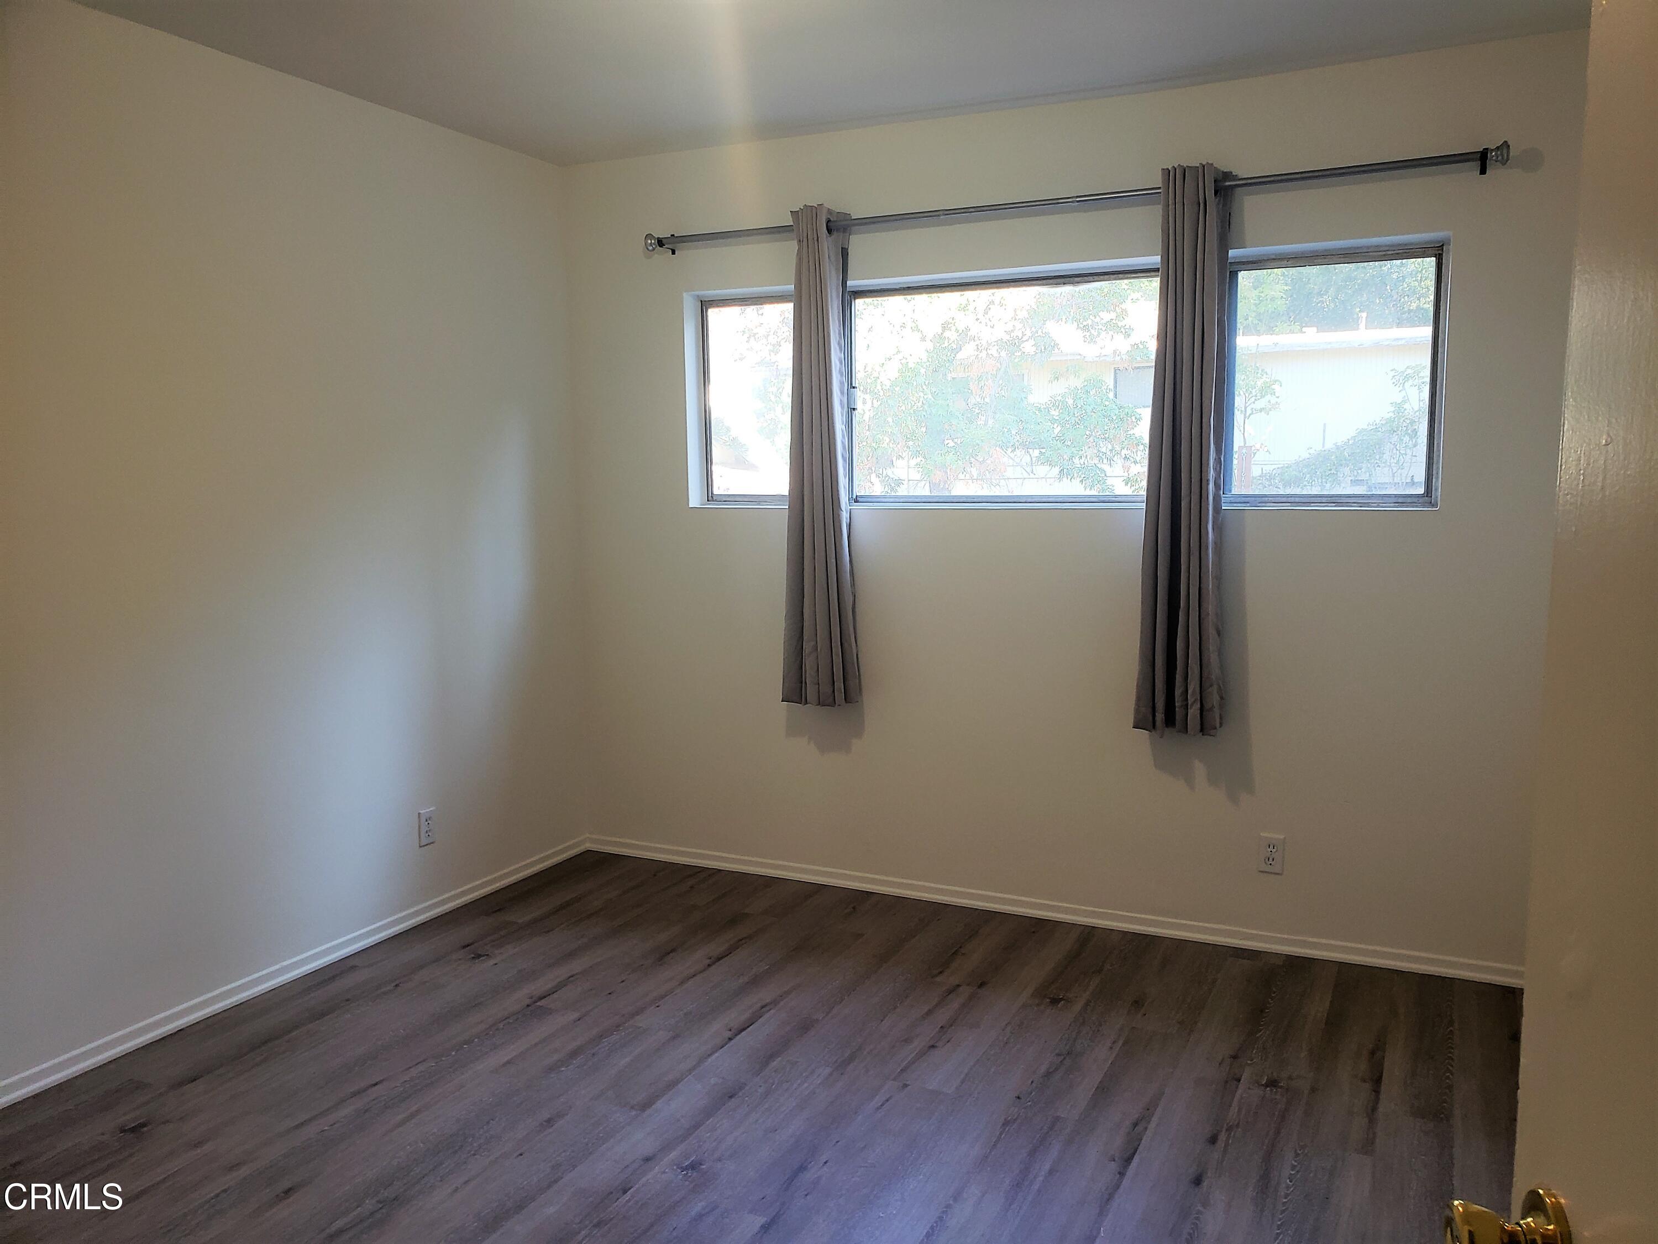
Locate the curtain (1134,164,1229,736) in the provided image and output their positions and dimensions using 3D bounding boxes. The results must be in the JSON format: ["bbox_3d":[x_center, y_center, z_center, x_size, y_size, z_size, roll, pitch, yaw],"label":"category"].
[{"bbox_3d":[0.997,-0.461,3.504,0.233,1.567,0.146,3,7,25],"label":"curtain"}]

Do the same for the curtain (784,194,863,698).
[{"bbox_3d":[-0.030,-0.514,3.994,0.242,1.573,0.146,3,7,25],"label":"curtain"}]

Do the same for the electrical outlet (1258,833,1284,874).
[{"bbox_3d":[1.275,0.671,3.590,0.070,0.115,0.010,3,7,25],"label":"electrical outlet"}]

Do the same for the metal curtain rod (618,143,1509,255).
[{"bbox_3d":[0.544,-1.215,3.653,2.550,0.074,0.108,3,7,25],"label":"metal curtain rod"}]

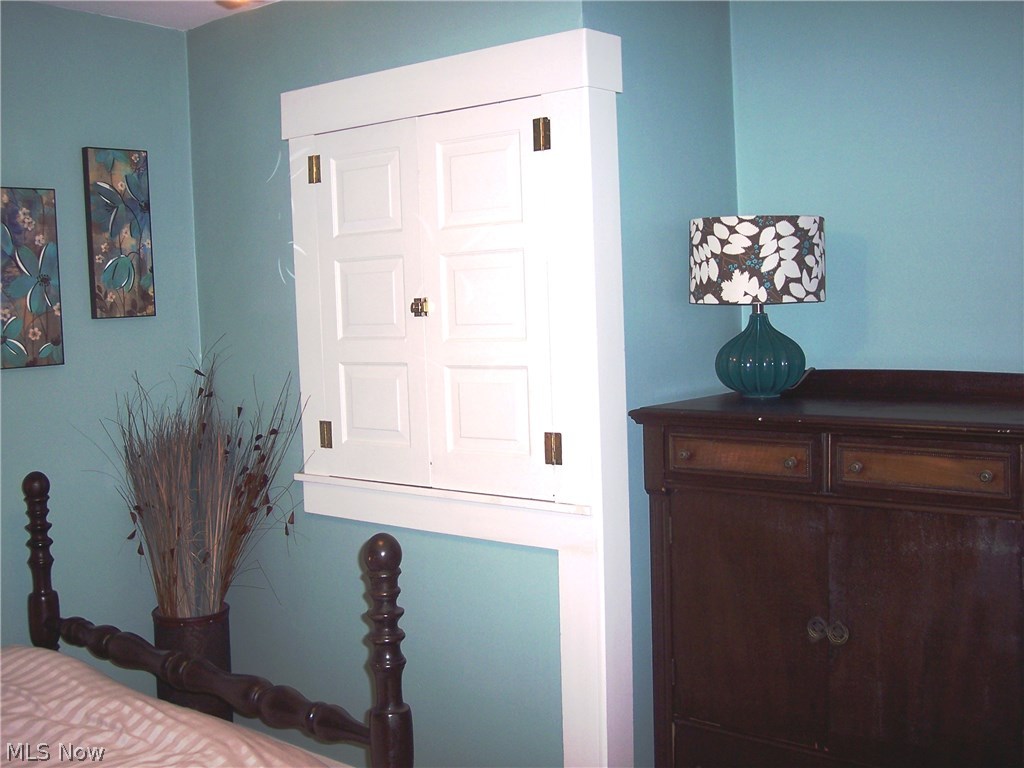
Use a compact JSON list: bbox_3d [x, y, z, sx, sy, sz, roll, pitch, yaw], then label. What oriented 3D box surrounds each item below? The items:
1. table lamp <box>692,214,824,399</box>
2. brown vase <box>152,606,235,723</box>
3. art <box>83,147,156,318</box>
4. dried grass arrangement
[{"bbox_3d":[0.634,-0.191,2.964,0.336,0.447,0.336,2,6,39],"label":"table lamp"},{"bbox_3d":[-0.931,0.957,3.397,0.222,0.590,0.222,2,6,39],"label":"brown vase"},{"bbox_3d":[-1.167,-0.446,3.435,0.030,0.495,0.196,2,6,39],"label":"art"},{"bbox_3d":[-0.890,0.308,3.360,0.540,0.788,0.480,-3,4,-16],"label":"dried grass arrangement"}]

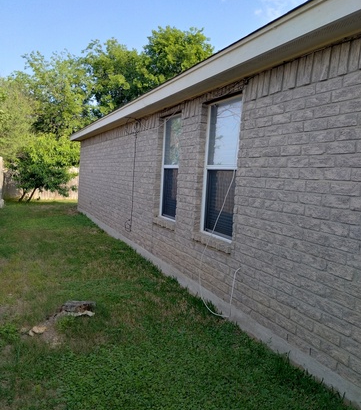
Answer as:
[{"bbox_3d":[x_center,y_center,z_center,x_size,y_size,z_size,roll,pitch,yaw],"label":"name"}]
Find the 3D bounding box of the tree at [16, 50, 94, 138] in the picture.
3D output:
[{"bbox_3d":[-7.731,-5.062,23.796,5.600,8.600,5.400,2,4,-18],"label":"tree"}]

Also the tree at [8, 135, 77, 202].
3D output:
[{"bbox_3d":[-5.722,-1.572,16.422,3.150,2.950,2.900,2,4,-19],"label":"tree"}]

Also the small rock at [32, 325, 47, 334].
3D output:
[{"bbox_3d":[-1.236,1.085,3.410,0.125,0.050,0.090,2,4,-19],"label":"small rock"}]

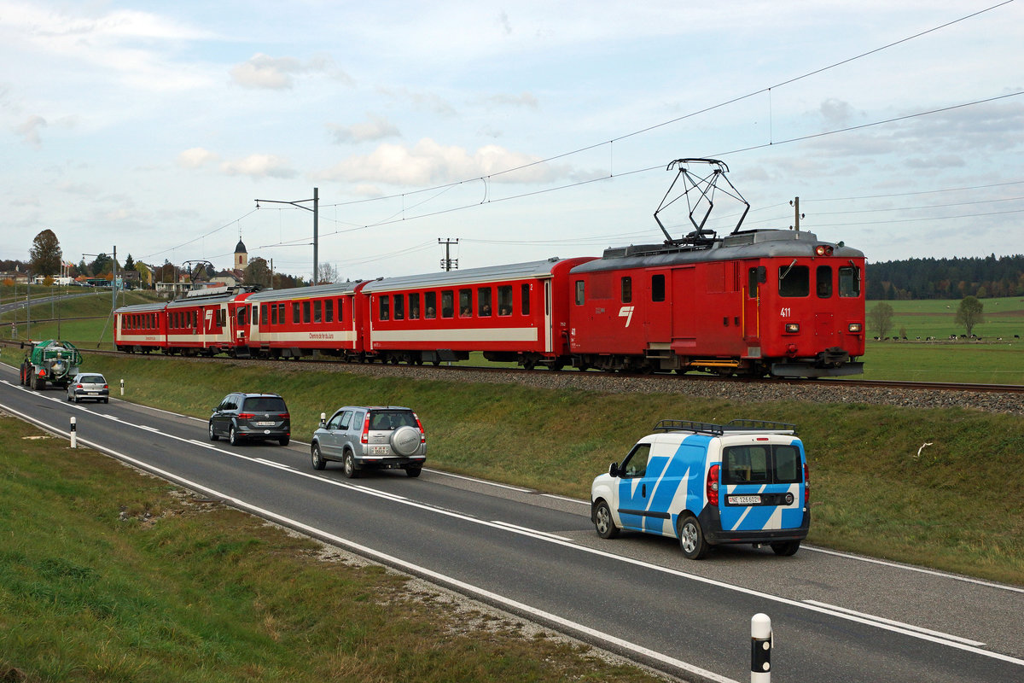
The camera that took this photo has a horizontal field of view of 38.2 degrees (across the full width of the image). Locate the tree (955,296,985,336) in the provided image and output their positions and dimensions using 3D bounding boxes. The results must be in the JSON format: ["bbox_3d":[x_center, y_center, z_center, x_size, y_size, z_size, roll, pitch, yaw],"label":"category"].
[{"bbox_3d":[157.867,-8.916,510.000,10.000,13.800,10.000,0,0,17],"label":"tree"}]

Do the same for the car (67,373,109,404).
[{"bbox_3d":[-21.882,2.392,76.489,1.646,1.410,3.720,0,0,-24],"label":"car"}]

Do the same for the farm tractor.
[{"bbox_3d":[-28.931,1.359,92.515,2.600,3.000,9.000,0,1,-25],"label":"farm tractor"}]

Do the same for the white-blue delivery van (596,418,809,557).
[{"bbox_3d":[2.814,2.214,23.364,1.880,1.990,4.390,0,0,-24],"label":"white-blue delivery van"}]

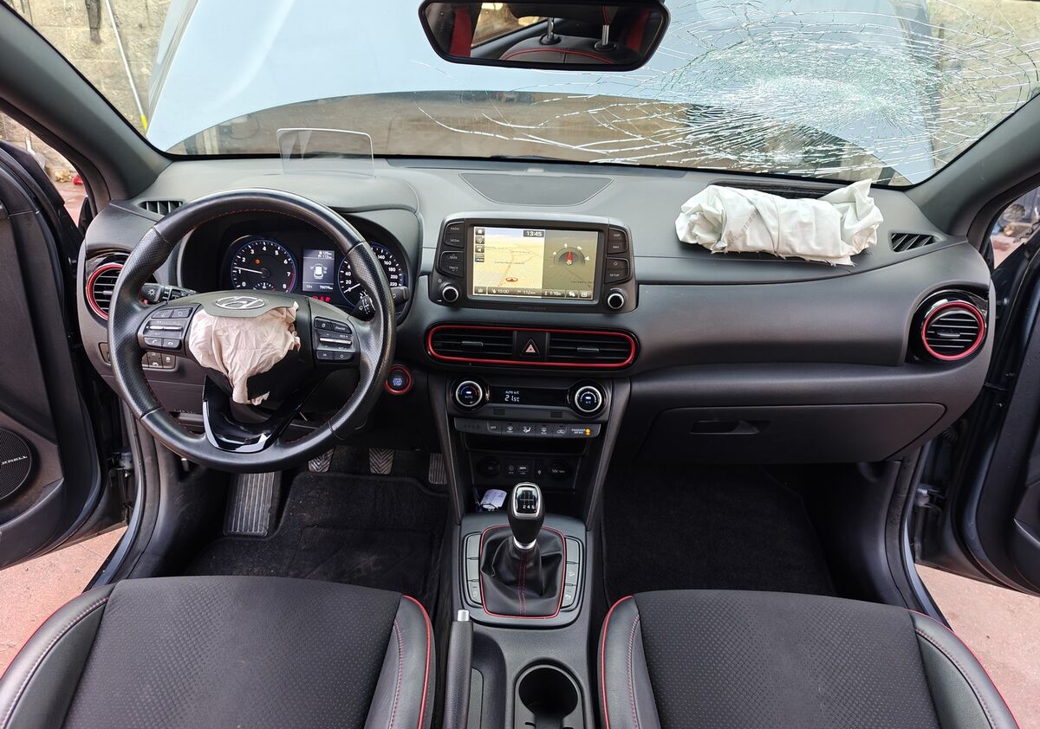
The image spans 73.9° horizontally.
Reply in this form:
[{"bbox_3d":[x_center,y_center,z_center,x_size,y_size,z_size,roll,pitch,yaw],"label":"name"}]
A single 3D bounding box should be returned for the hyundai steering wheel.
[{"bbox_3d":[-0.346,-0.044,0.917,0.370,0.370,0.110,5,-2,0],"label":"hyundai steering wheel"}]

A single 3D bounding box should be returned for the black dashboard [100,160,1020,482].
[{"bbox_3d":[0.020,-0.101,1.230,1.410,0.455,0.470,2,24,0],"label":"black dashboard"}]

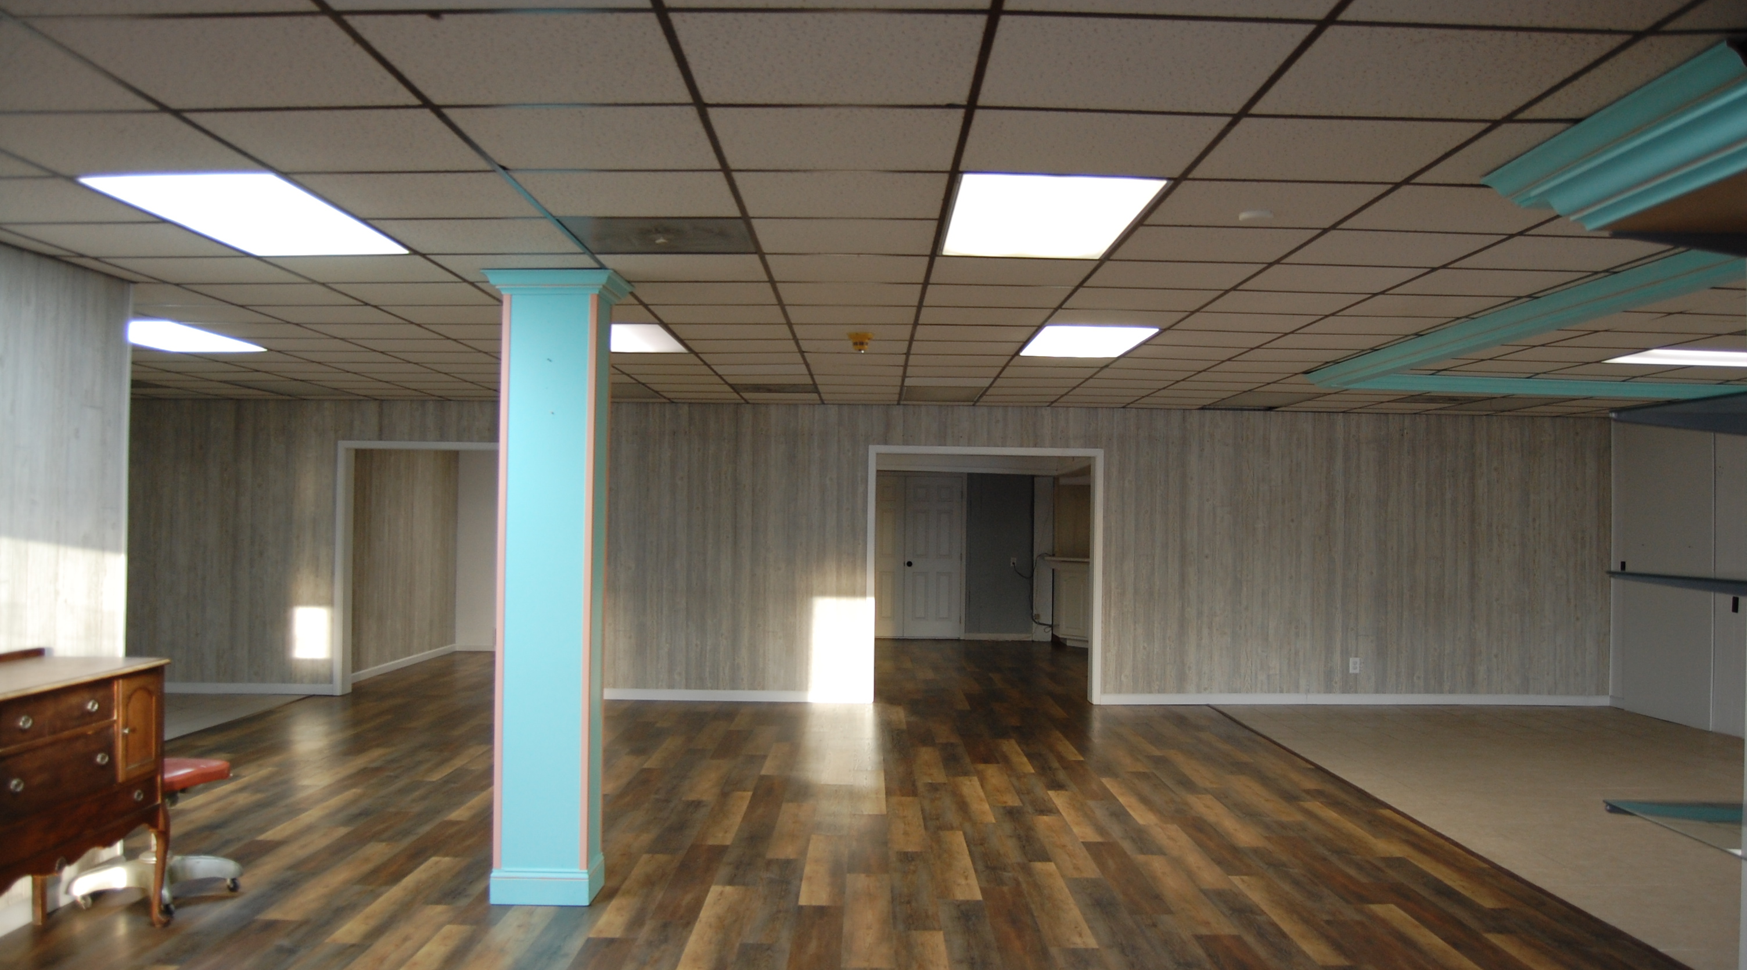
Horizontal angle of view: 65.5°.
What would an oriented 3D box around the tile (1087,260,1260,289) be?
[{"bbox_3d":[1.136,-0.802,5.144,0.605,0.020,0.600,1,-1,0],"label":"tile"}]

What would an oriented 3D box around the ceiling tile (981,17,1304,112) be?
[{"bbox_3d":[0.527,-0.858,2.776,0.610,0.020,0.610,1,-1,0],"label":"ceiling tile"}]

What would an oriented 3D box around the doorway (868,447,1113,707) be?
[{"bbox_3d":[0.892,0.719,10.872,1.880,2.050,0.170,0,-1,0],"label":"doorway"}]

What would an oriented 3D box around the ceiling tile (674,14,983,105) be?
[{"bbox_3d":[-0.082,-0.865,2.753,0.600,0.025,0.600,1,-1,0],"label":"ceiling tile"}]

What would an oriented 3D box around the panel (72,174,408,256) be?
[{"bbox_3d":[-1.915,-0.862,4.241,0.600,0.050,1.200,0,-1,0],"label":"panel"}]

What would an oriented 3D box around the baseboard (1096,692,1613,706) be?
[{"bbox_3d":[3.922,1.747,11.050,4.200,0.088,0.018,1,-1,0],"label":"baseboard"}]

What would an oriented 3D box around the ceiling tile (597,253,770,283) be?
[{"bbox_3d":[-0.701,-0.815,5.106,0.610,0.020,0.610,1,-1,0],"label":"ceiling tile"}]

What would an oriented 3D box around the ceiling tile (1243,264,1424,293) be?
[{"bbox_3d":[1.737,-0.800,5.176,0.605,0.020,0.605,1,-1,0],"label":"ceiling tile"}]

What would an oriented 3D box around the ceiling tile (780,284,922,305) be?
[{"bbox_3d":[-0.094,-0.802,5.682,0.600,0.025,0.600,1,-1,0],"label":"ceiling tile"}]

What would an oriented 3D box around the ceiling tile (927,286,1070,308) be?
[{"bbox_3d":[0.512,-0.795,5.684,0.600,0.025,0.600,1,-1,0],"label":"ceiling tile"}]

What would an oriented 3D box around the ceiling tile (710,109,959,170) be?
[{"bbox_3d":[-0.083,-0.849,3.352,0.605,0.020,0.605,0,-1,0],"label":"ceiling tile"}]

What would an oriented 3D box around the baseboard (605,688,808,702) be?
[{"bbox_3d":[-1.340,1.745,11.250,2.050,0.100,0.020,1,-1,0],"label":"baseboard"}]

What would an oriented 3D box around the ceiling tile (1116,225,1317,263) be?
[{"bbox_3d":[1.135,-0.813,4.548,0.605,0.020,0.600,1,-1,0],"label":"ceiling tile"}]

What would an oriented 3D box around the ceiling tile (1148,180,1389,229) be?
[{"bbox_3d":[1.134,-0.828,3.954,0.605,0.020,0.605,0,-1,0],"label":"ceiling tile"}]

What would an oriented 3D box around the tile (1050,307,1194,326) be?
[{"bbox_3d":[1.125,-0.770,6.293,0.610,0.020,0.610,1,-1,0],"label":"tile"}]

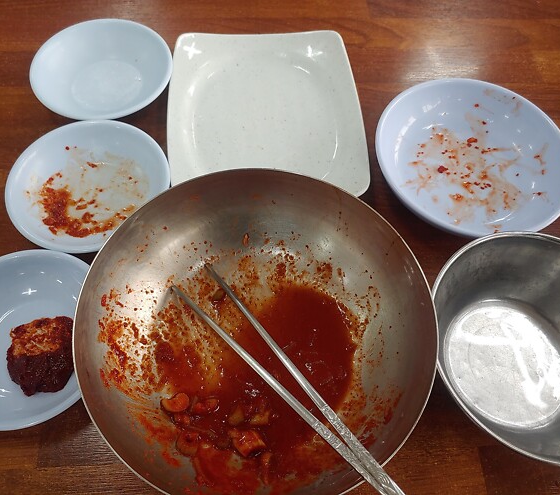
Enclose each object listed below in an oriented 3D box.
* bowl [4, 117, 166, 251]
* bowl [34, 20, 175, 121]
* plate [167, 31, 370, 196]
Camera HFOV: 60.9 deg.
[{"bbox_3d":[-0.149,-0.045,0.382,0.123,0.028,0.123,1,64,-3],"label":"bowl"},{"bbox_3d":[-0.158,-0.154,0.435,0.123,0.028,0.123,1,64,-3],"label":"bowl"},{"bbox_3d":[-0.014,-0.118,0.428,0.167,0.024,0.182,-3,64,-5],"label":"plate"}]

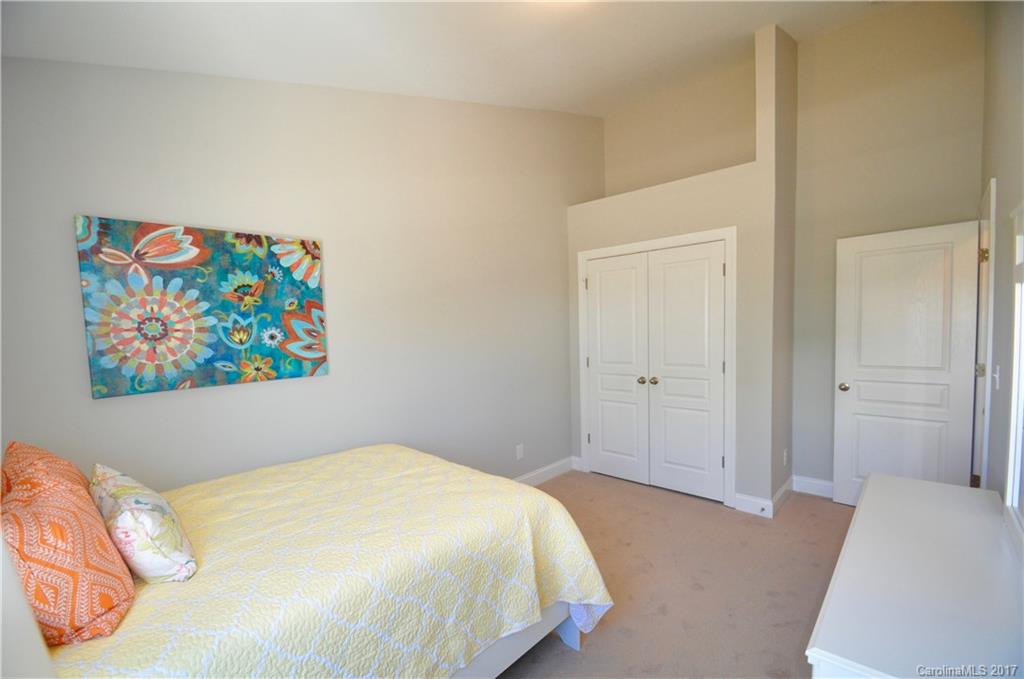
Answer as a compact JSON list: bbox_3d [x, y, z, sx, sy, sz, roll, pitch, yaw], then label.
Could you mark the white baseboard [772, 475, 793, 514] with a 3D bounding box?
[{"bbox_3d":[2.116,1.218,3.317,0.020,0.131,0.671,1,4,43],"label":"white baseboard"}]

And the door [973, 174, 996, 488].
[{"bbox_3d":[2.756,0.250,2.448,0.100,2.124,0.940,1,4,43],"label":"door"}]

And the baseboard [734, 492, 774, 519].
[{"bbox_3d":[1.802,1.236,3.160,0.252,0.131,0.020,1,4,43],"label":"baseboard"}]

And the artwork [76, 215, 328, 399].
[{"bbox_3d":[-1.432,-0.154,2.118,0.037,0.756,0.983,1,4,43],"label":"artwork"}]

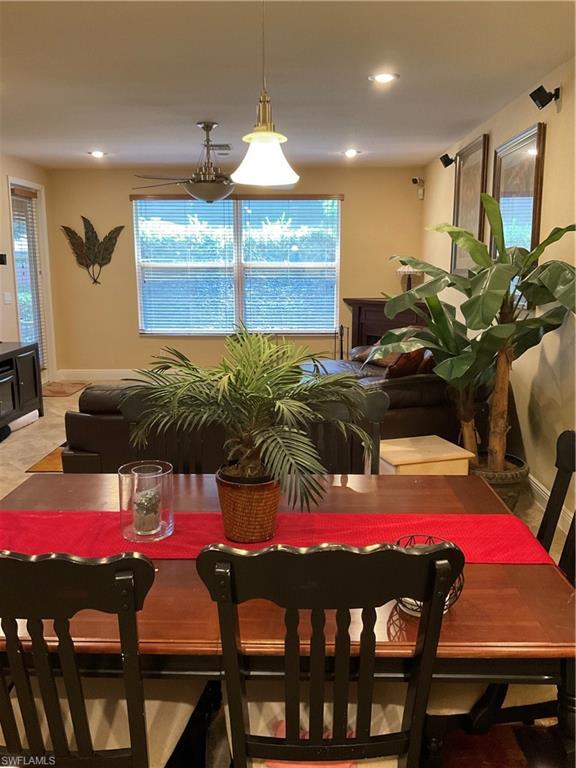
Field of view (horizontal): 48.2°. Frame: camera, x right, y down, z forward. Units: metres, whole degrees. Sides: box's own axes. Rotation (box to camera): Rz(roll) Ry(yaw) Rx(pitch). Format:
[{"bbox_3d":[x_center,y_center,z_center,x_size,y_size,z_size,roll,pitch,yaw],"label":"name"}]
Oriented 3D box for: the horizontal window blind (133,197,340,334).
[{"bbox_3d":[-0.645,-1.509,8.304,2.680,1.770,0.080,0,11,1],"label":"horizontal window blind"}]

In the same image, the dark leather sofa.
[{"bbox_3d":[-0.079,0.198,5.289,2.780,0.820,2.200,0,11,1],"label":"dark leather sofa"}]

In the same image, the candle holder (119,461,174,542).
[{"bbox_3d":[-0.447,0.370,2.046,0.164,0.210,0.164,0,11,1],"label":"candle holder"}]

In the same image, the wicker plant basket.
[{"bbox_3d":[-0.122,0.376,2.035,0.204,0.200,0.204,0,11,1],"label":"wicker plant basket"}]

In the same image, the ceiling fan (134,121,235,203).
[{"bbox_3d":[-0.673,-1.901,5.536,1.400,0.660,1.400,0,11,1],"label":"ceiling fan"}]

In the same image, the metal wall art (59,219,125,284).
[{"bbox_3d":[-2.516,-1.717,8.296,0.830,0.860,0.050,0,11,1],"label":"metal wall art"}]

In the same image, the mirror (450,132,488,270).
[{"bbox_3d":[1.674,-1.606,5.982,0.040,1.150,0.930,0,11,1],"label":"mirror"}]

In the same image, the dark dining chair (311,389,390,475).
[{"bbox_3d":[0.188,0.594,2.704,0.510,1.040,0.570,0,11,1],"label":"dark dining chair"}]

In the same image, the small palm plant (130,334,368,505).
[{"bbox_3d":[-0.117,0.088,1.966,0.750,0.520,0.660,0,11,1],"label":"small palm plant"}]

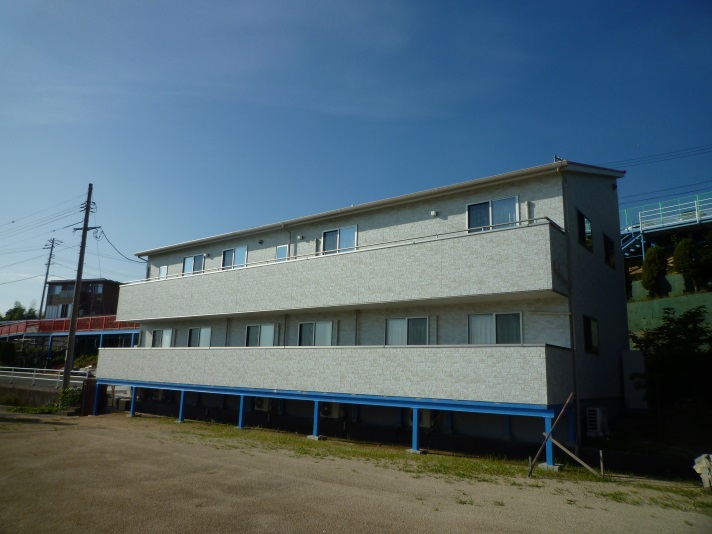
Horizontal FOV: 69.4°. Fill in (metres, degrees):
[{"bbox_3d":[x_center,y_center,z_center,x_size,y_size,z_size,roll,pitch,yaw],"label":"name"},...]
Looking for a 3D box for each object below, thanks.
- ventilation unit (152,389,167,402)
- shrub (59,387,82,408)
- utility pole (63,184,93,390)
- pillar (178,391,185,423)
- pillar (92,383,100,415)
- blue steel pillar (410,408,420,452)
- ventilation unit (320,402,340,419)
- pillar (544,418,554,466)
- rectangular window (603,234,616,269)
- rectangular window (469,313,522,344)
[{"bbox_3d":[-8.183,5.282,21.591,0.680,0.560,0.280,-7,-15,37],"label":"ventilation unit"},{"bbox_3d":[-12.659,5.786,22.800,1.000,1.000,0.900,-7,-15,37],"label":"shrub"},{"bbox_3d":[-13.164,1.032,24.485,0.320,10.496,0.320,-8,-15,37],"label":"utility pole"},{"bbox_3d":[-6.056,4.850,17.975,0.110,1.070,0.110,-7,-15,37],"label":"pillar"},{"bbox_3d":[-11.106,5.682,21.972,0.130,1.266,0.130,-7,-14,37],"label":"pillar"},{"bbox_3d":[1.508,3.997,12.698,0.130,0.985,0.130,-7,-14,37],"label":"blue steel pillar"},{"bbox_3d":[-0.739,4.550,16.577,0.750,0.550,0.280,-7,-14,37],"label":"ventilation unit"},{"bbox_3d":[3.995,3.600,10.604,0.130,0.946,0.130,-7,-14,37],"label":"pillar"},{"bbox_3d":[8.535,-0.462,17.241,0.100,0.948,1.479,-7,-14,37],"label":"rectangular window"},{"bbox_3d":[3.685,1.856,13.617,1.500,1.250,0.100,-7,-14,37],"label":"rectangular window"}]

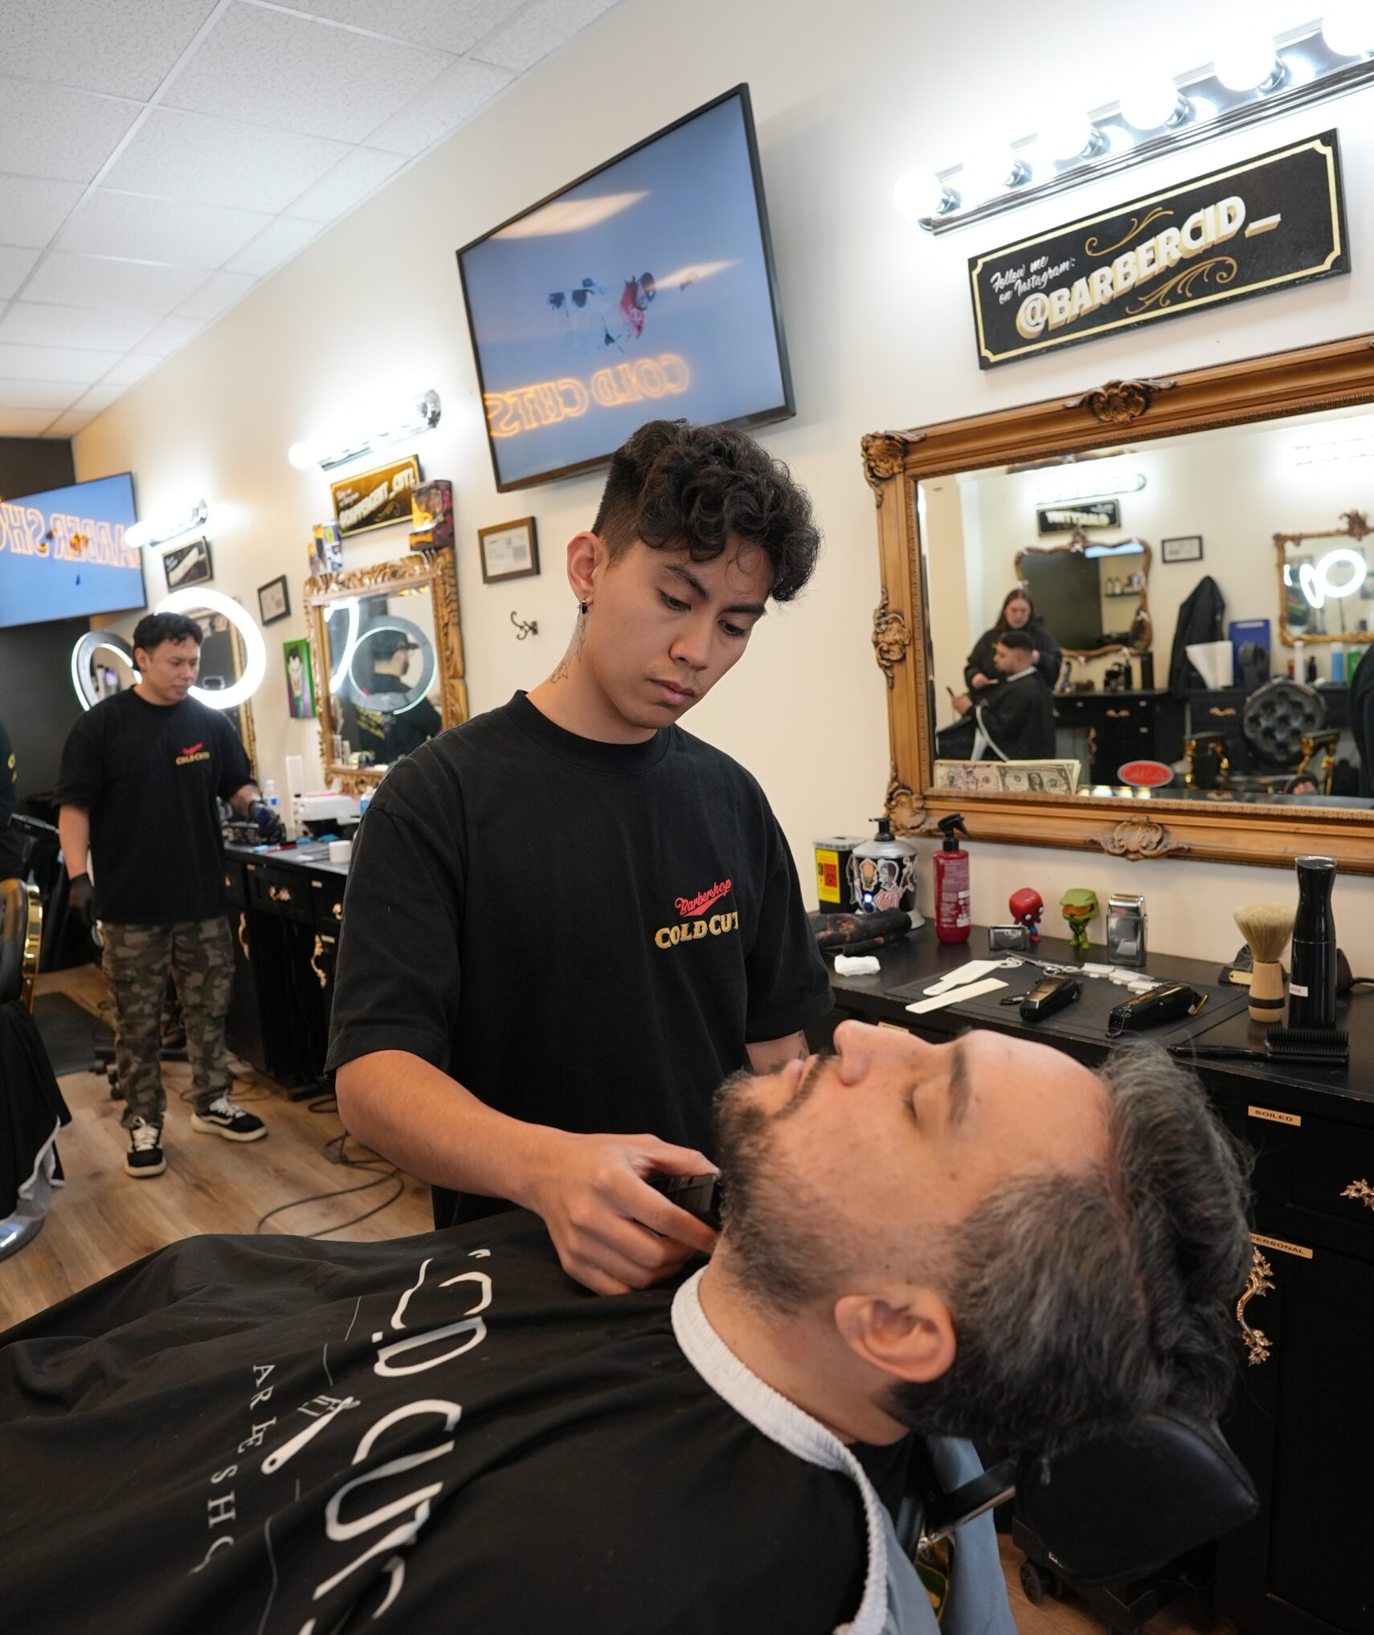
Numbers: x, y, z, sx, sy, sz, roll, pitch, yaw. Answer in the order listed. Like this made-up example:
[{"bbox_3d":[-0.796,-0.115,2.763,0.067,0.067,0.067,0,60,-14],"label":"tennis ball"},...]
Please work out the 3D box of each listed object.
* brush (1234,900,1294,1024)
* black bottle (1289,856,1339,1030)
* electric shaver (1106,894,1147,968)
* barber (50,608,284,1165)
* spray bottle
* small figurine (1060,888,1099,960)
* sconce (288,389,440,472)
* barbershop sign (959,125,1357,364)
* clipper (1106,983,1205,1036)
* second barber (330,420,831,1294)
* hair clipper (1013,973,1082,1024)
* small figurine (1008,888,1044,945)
[{"bbox_3d":[0.854,0.214,1.688,0.090,0.175,0.090,-13,12,-39],"label":"brush"},{"bbox_3d":[0.932,0.181,1.698,0.071,0.255,0.071,-12,11,-40],"label":"black bottle"},{"bbox_3d":[0.792,0.206,2.059,0.062,0.125,0.036,3,12,42],"label":"electric shaver"},{"bbox_3d":[-1.680,0.235,3.800,0.620,1.750,0.480,-12,11,-35],"label":"barber"},{"bbox_3d":[0.513,0.116,2.231,0.070,0.250,0.063,-7,9,-11],"label":"spray bottle"},{"bbox_3d":[0.725,0.187,2.117,0.072,0.110,0.065,3,13,42],"label":"small figurine"},{"bbox_3d":[-1.117,-1.314,3.880,0.165,0.125,0.870,-12,11,-40],"label":"sconce"},{"bbox_3d":[0.730,-0.891,1.848,0.020,0.200,0.620,-13,12,-39],"label":"barbershop sign"},{"bbox_3d":[0.711,0.290,1.726,0.167,0.050,0.050,-8,9,-19],"label":"clipper"},{"bbox_3d":[-0.010,0.505,1.070,0.540,1.740,0.540,-9,10,-28],"label":"second barber"},{"bbox_3d":[0.580,0.289,1.807,0.145,0.042,0.042,-13,12,-41],"label":"hair clipper"},{"bbox_3d":[0.661,0.184,2.189,0.064,0.103,0.060,-9,10,-22],"label":"small figurine"}]

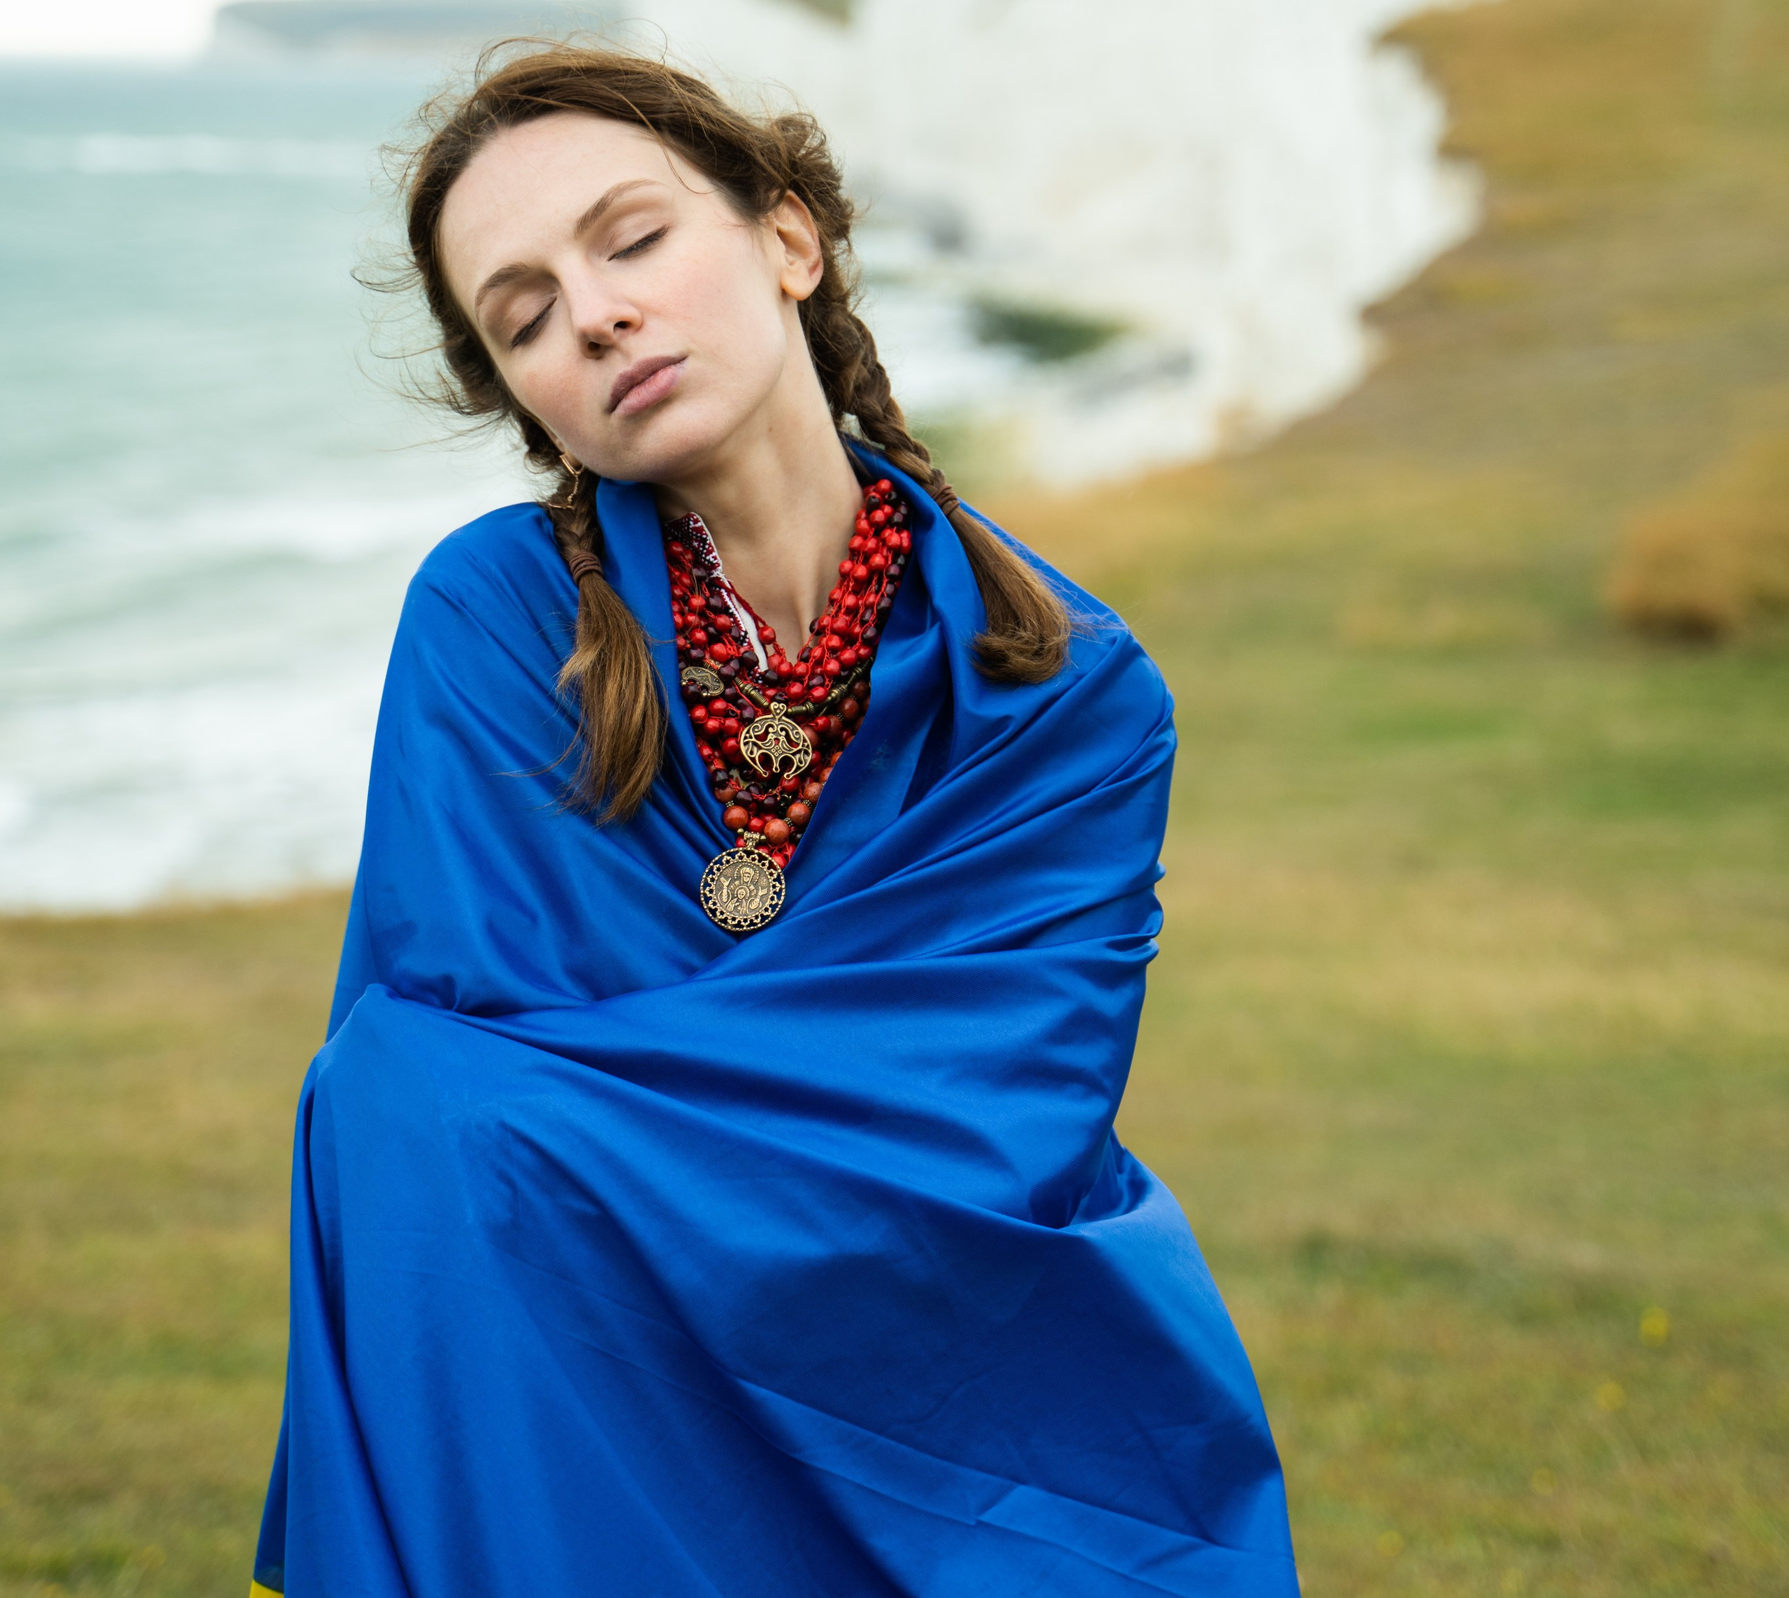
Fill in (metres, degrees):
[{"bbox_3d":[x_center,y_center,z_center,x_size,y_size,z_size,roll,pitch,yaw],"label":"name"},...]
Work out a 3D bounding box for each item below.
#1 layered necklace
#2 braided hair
[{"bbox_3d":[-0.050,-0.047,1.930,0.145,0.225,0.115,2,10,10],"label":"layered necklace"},{"bbox_3d":[-0.077,-0.178,1.970,0.305,0.365,0.220,3,11,18],"label":"braided hair"}]

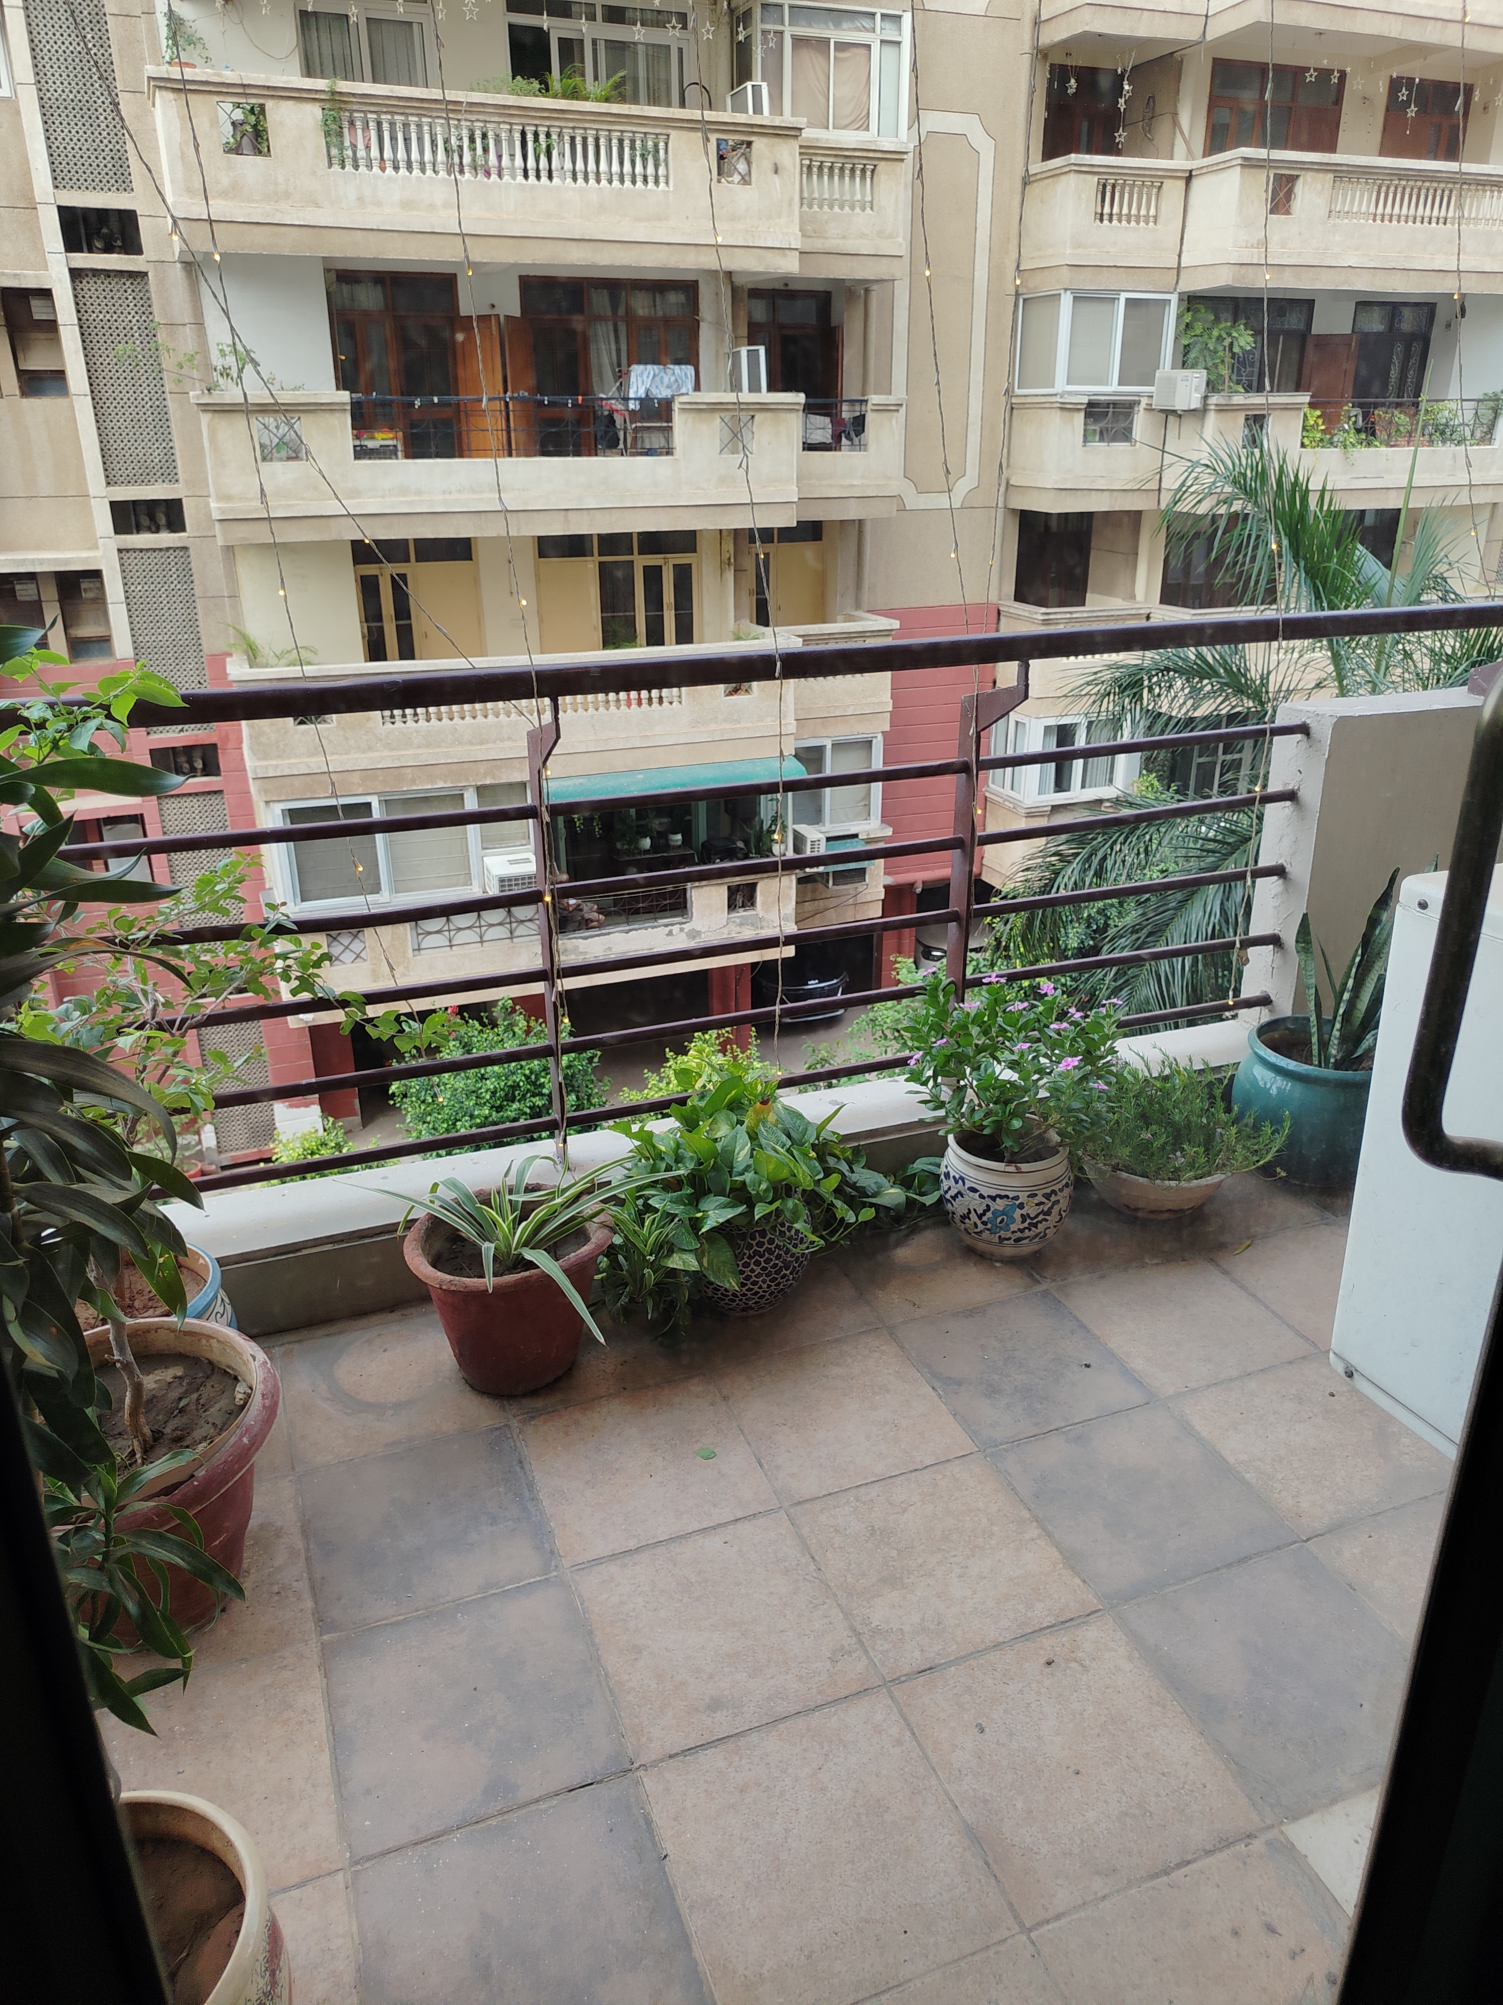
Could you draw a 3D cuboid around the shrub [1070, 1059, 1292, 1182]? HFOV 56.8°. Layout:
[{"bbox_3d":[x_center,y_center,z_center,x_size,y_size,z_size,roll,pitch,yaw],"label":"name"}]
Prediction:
[{"bbox_3d":[0.804,0.201,2.623,0.385,0.170,0.340,-9,24,-20],"label":"shrub"}]

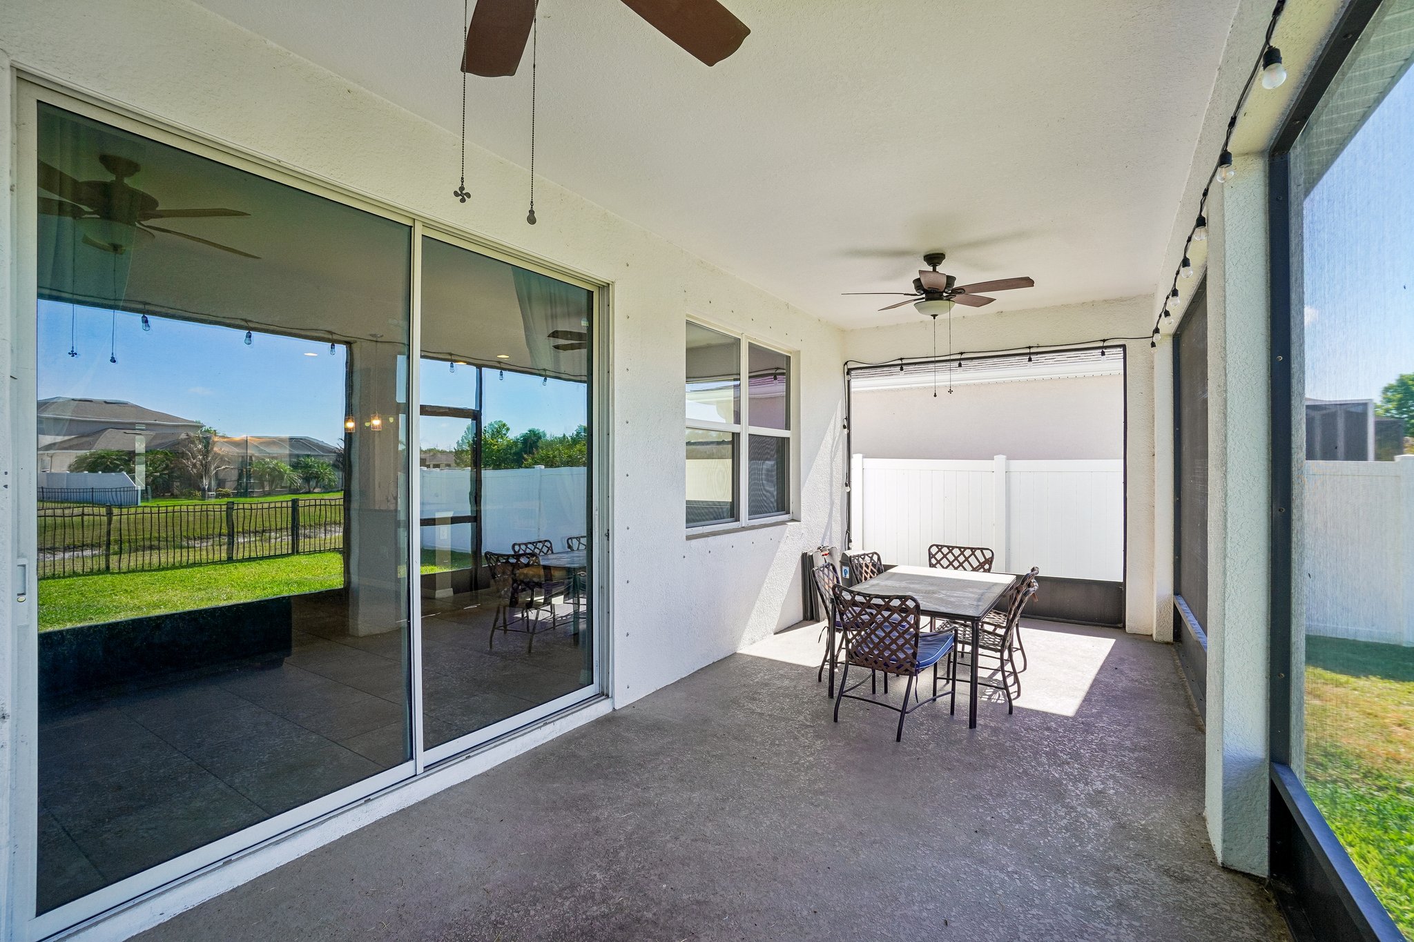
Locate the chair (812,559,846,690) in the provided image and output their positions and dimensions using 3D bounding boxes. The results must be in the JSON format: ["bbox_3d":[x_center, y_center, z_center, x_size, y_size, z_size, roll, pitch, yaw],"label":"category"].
[{"bbox_3d":[1.055,1.080,4.148,0.570,0.785,0.470,0,0,32],"label":"chair"}]

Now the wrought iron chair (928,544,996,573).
[{"bbox_3d":[2.032,1.068,4.854,0.540,0.800,0.620,0,0,40],"label":"wrought iron chair"}]

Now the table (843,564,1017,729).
[{"bbox_3d":[1.626,1.152,4.247,0.900,0.640,1.550,0,0,37],"label":"table"}]

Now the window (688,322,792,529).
[{"bbox_3d":[0.325,-0.333,5.047,0.100,1.620,1.800,0,0,35],"label":"window"}]

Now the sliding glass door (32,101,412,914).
[{"bbox_3d":[-1.651,0.111,2.204,0.070,2.440,1.150,0,0,35],"label":"sliding glass door"}]

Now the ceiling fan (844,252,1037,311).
[{"bbox_3d":[1.670,-1.358,4.309,1.330,0.470,1.330,0,0,35],"label":"ceiling fan"}]

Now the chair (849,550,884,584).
[{"bbox_3d":[1.478,1.076,4.694,0.570,0.785,0.470,0,1,42],"label":"chair"}]

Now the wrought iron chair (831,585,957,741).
[{"bbox_3d":[1.095,1.077,3.495,0.550,0.800,0.650,0,1,42],"label":"wrought iron chair"}]

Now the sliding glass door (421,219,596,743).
[{"bbox_3d":[-0.986,0.119,3.197,0.070,2.460,1.150,0,0,35],"label":"sliding glass door"}]

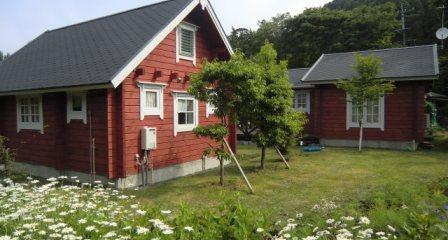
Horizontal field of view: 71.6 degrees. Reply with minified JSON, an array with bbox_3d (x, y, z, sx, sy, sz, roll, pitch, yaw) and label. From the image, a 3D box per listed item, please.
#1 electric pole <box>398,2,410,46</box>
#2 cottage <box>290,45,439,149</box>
[{"bbox_3d":[18.741,-6.117,32.202,1.100,12.000,0.700,-2,2,33],"label":"electric pole"},{"bbox_3d":[6.506,-1.114,15.199,6.300,4.450,6.100,1,2,32],"label":"cottage"}]

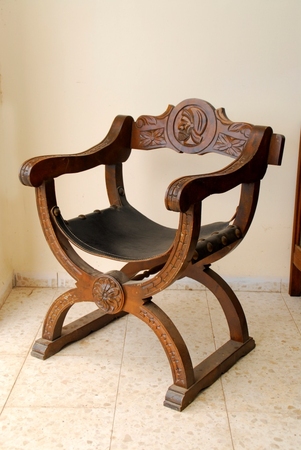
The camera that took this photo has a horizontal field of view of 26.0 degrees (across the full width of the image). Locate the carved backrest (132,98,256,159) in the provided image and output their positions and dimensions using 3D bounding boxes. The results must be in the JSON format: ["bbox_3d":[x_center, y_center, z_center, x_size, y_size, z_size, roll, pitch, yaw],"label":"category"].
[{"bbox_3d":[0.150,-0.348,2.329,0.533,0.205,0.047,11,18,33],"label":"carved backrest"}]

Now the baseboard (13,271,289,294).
[{"bbox_3d":[0.003,0.258,2.886,1.222,0.070,0.015,1,15,1],"label":"baseboard"}]

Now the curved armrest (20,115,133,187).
[{"bbox_3d":[-0.235,-0.270,2.276,0.052,0.185,0.579,11,18,33],"label":"curved armrest"}]

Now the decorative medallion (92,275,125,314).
[{"bbox_3d":[-0.134,0.219,2.062,0.123,0.123,0.027,11,18,33],"label":"decorative medallion"}]

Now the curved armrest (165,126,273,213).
[{"bbox_3d":[0.224,-0.182,1.977,0.052,0.185,0.579,11,18,33],"label":"curved armrest"}]

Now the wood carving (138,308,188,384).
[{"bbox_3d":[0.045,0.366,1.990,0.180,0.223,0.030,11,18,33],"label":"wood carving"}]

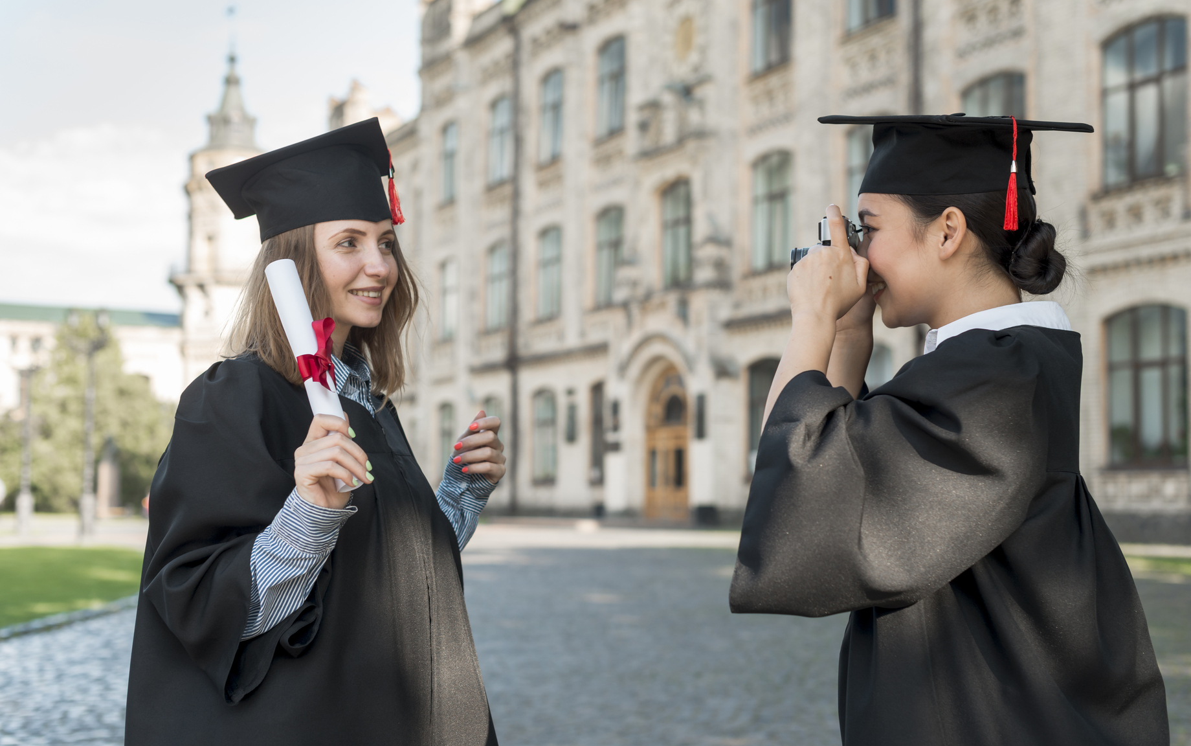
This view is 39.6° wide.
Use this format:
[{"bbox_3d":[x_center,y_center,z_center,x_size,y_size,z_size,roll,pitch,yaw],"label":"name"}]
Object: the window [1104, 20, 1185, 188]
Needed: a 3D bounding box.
[{"bbox_3d":[9.872,-4.927,29.683,0.300,2.931,2.106,3,-5,-27],"label":"window"}]

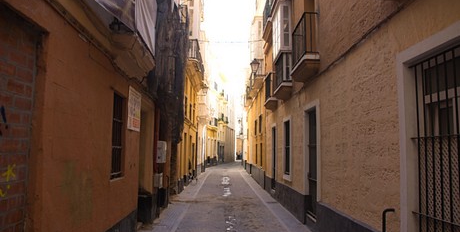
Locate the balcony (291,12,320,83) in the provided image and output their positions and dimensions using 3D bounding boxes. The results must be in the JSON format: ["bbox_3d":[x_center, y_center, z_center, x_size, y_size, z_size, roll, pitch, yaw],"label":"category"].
[{"bbox_3d":[1.785,-1.576,8.316,0.330,1.210,1.710,0,-6,-1],"label":"balcony"}]

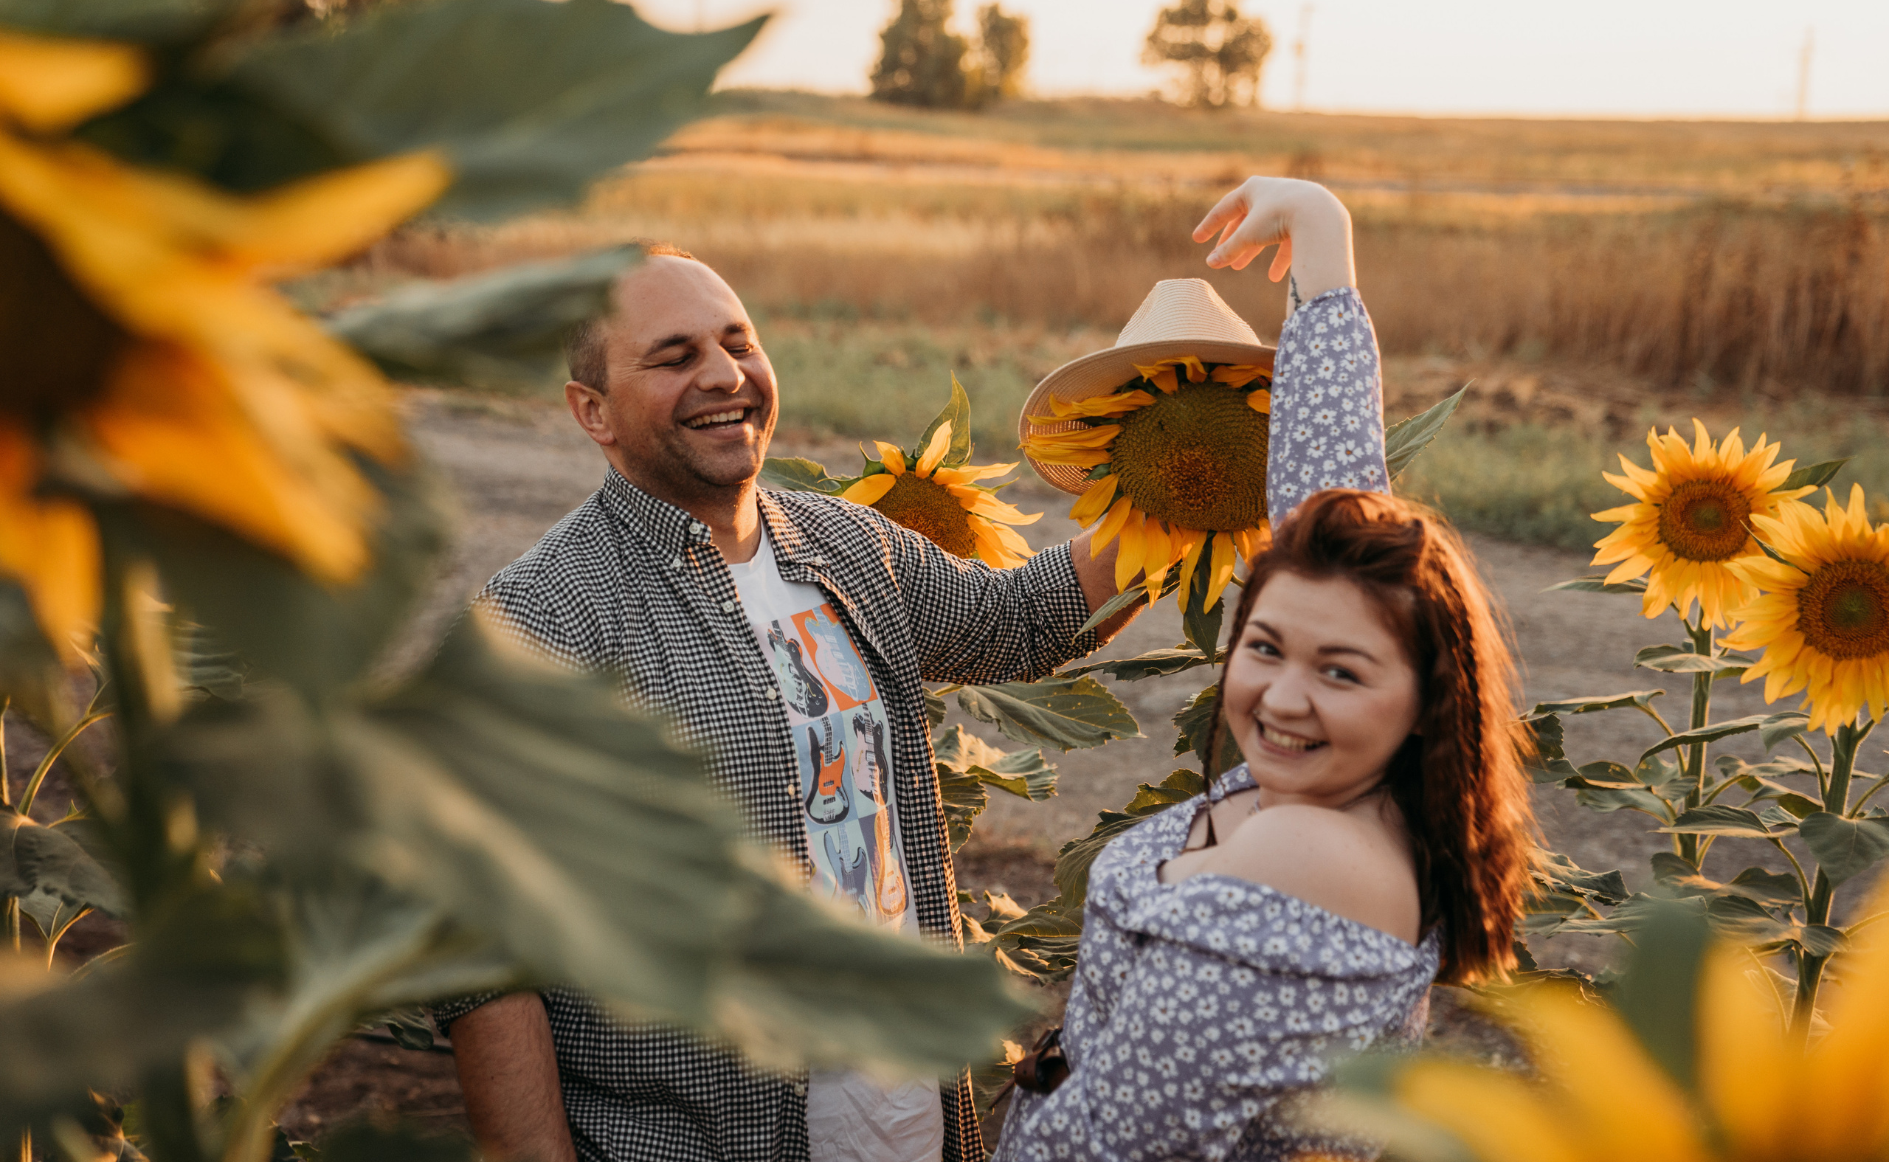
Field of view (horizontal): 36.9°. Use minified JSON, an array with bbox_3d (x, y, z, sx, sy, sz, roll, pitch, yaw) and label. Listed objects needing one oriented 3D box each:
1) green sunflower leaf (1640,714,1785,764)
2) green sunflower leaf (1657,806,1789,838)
[{"bbox_3d":[0.809,0.165,2.980,0.150,0.035,0.085,-11,9,-8],"label":"green sunflower leaf"},{"bbox_3d":[0.824,0.255,3.000,0.135,0.028,0.085,0,9,-12],"label":"green sunflower leaf"}]

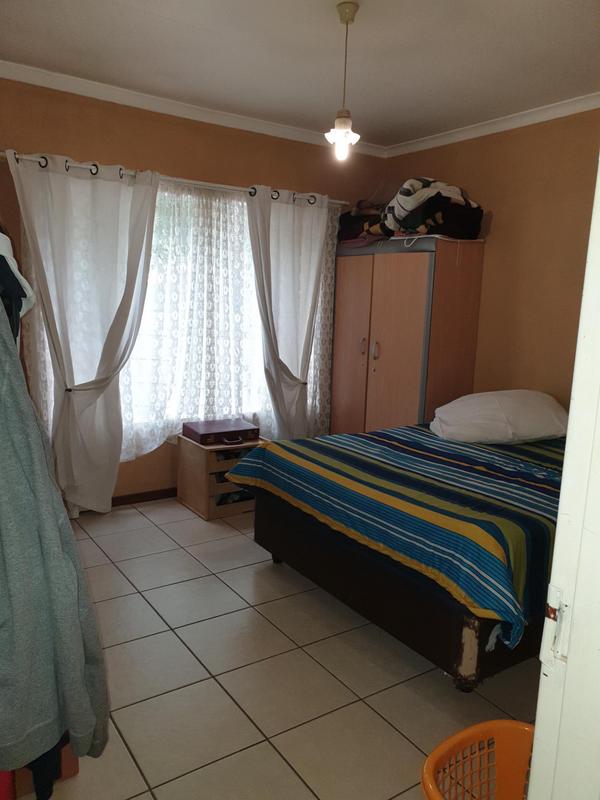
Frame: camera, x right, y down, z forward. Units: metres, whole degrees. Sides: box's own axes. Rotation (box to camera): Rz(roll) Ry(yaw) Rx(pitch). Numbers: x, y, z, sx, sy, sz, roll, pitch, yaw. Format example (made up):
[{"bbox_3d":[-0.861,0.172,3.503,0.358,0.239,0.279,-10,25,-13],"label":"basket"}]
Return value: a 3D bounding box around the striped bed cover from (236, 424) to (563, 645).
[{"bbox_3d":[0.928,0.479,3.223,1.916,0.415,1.687,-4,11,-34],"label":"striped bed cover"}]

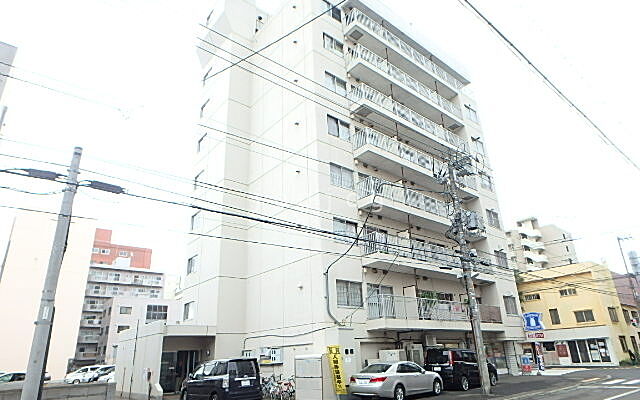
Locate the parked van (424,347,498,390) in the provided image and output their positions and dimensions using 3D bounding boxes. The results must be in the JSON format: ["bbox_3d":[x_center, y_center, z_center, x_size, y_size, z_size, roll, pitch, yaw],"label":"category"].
[{"bbox_3d":[7.625,8.944,20.644,4.690,1.840,1.720,17,-29,-38],"label":"parked van"}]

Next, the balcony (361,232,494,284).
[{"bbox_3d":[6.882,3.722,22.857,11.478,1.500,1.054,16,-28,-37],"label":"balcony"}]

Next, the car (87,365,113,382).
[{"bbox_3d":[-19.955,17.244,38.274,4.400,1.600,1.700,16,-28,-37],"label":"car"}]

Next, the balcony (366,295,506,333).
[{"bbox_3d":[6.984,6.530,21.722,11.478,1.500,1.054,16,-28,-37],"label":"balcony"}]

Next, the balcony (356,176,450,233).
[{"bbox_3d":[6.781,0.915,23.993,11.478,1.500,1.054,16,-28,-37],"label":"balcony"}]

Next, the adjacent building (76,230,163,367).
[{"bbox_3d":[-43.876,22.191,84.001,15.500,28.000,12.000,16,-28,-37],"label":"adjacent building"}]

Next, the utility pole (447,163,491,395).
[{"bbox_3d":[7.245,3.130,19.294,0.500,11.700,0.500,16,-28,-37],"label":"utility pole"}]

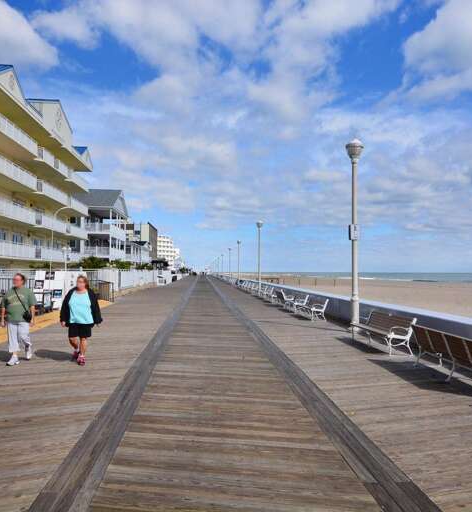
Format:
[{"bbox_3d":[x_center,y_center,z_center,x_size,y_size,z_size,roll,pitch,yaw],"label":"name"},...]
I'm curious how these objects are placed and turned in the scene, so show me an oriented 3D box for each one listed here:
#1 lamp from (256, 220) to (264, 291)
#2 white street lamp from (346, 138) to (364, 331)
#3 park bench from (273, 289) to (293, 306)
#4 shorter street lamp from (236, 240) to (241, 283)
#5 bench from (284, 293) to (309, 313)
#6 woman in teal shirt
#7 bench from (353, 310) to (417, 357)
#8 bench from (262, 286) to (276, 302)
[{"bbox_3d":[1.775,0.168,33.336,0.520,5.500,0.520,0,-2,-4],"label":"lamp"},{"bbox_3d":[3.448,-0.582,12.952,0.500,5.500,0.500,0,-2,-4],"label":"white street lamp"},{"bbox_3d":[2.343,2.106,21.863,0.660,0.780,2.250,0,-2,-4],"label":"park bench"},{"bbox_3d":[0.373,0.900,53.229,0.520,5.500,0.520,0,-2,-4],"label":"shorter street lamp"},{"bbox_3d":[2.562,2.000,18.972,0.660,0.780,2.250,0,-2,-4],"label":"bench"},{"bbox_3d":[-2.906,1.173,8.392,0.700,1.620,0.480,1,-2,-12],"label":"woman in teal shirt"},{"bbox_3d":[3.227,1.676,10.165,0.660,0.780,2.270,0,-2,-4],"label":"bench"},{"bbox_3d":[1.929,2.308,27.342,0.660,0.780,2.250,0,-2,-4],"label":"bench"}]

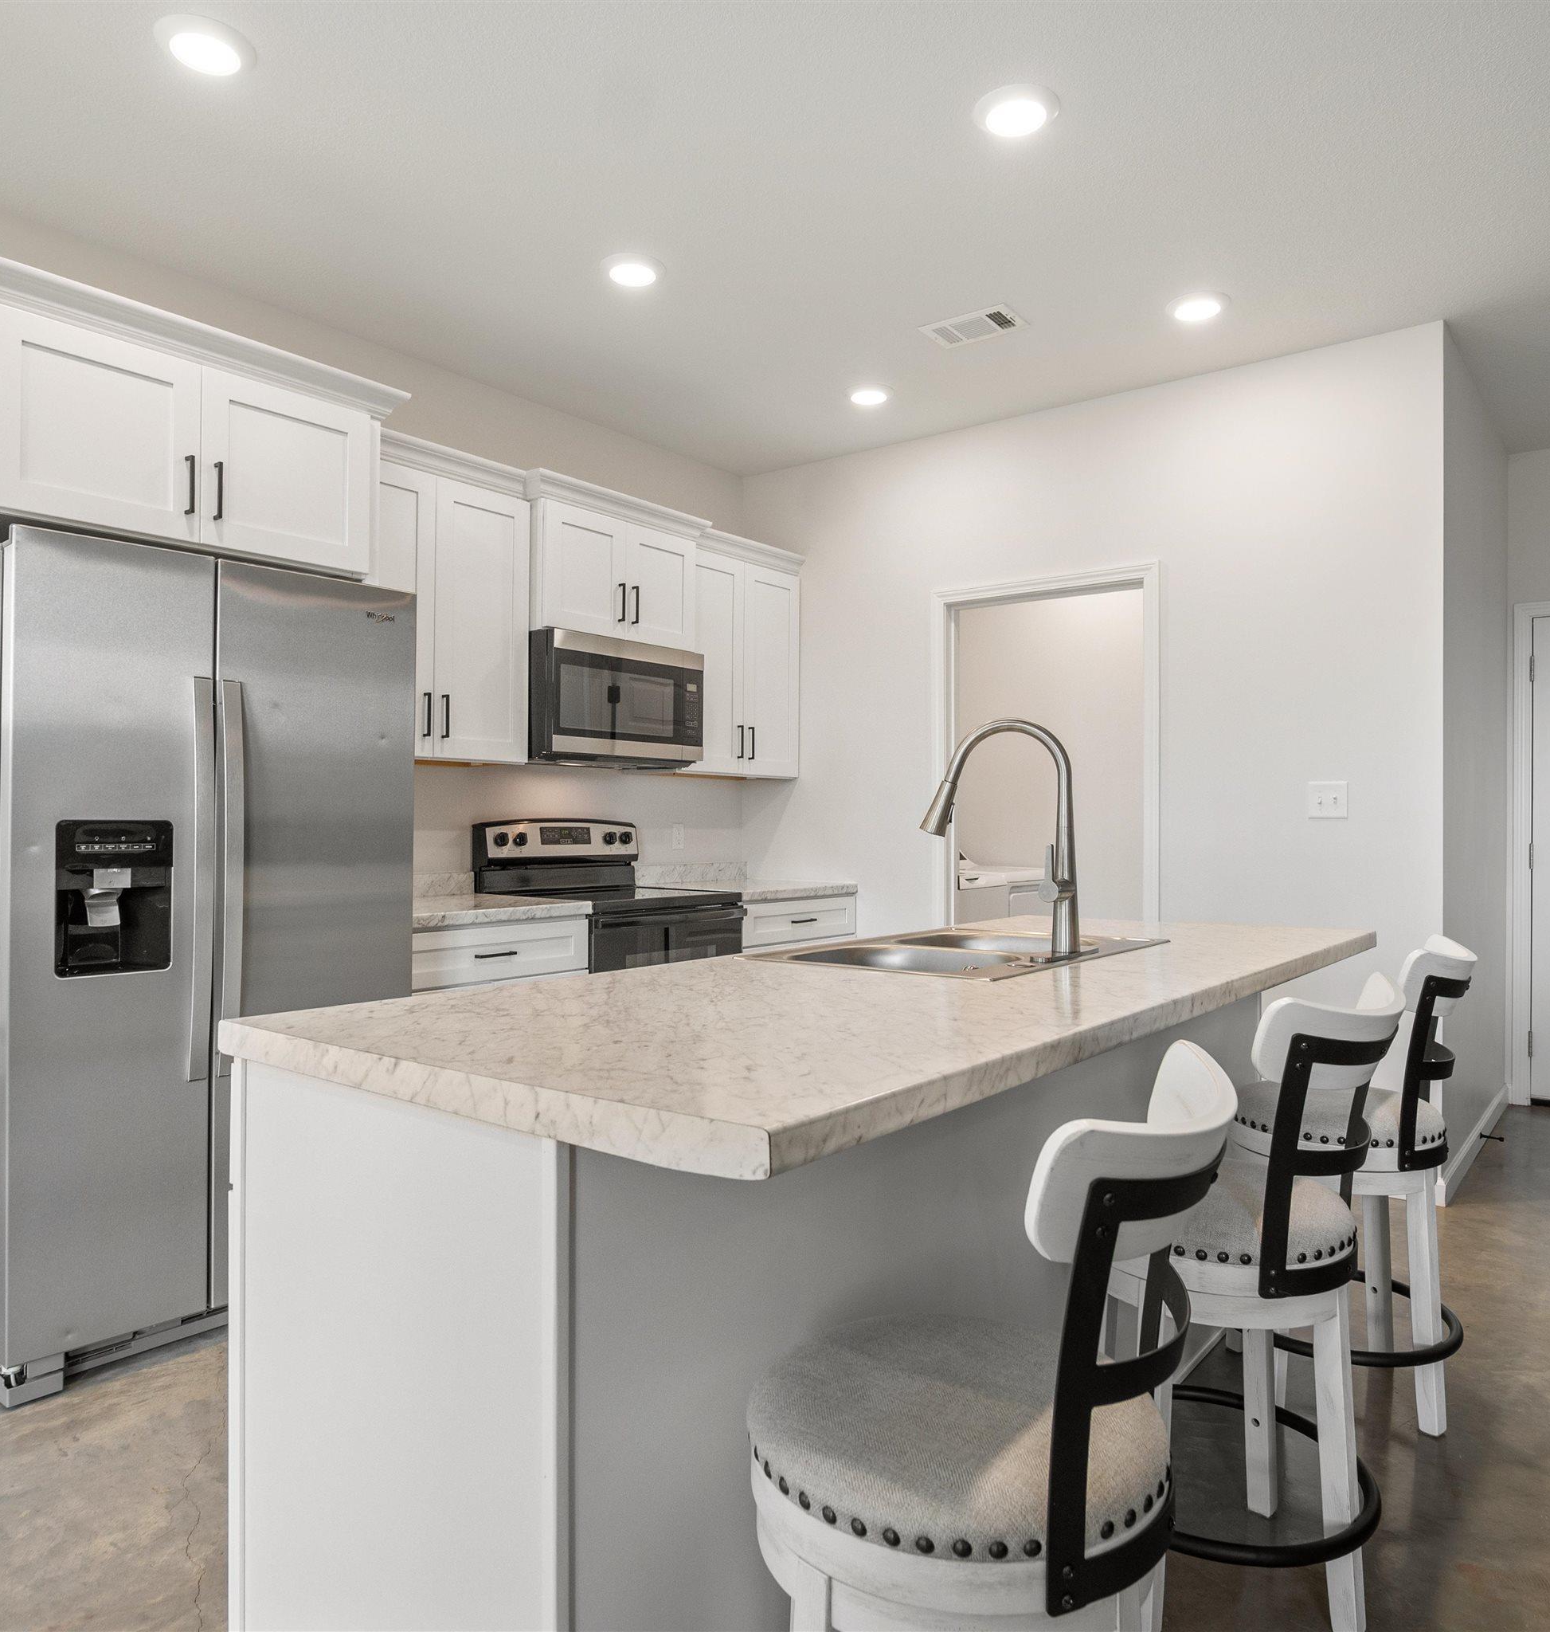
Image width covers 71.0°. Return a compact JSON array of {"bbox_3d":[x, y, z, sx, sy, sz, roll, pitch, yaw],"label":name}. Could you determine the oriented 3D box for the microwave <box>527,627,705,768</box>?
[{"bbox_3d":[-0.687,-0.416,4.081,0.457,0.436,0.754,0,0,38],"label":"microwave"}]

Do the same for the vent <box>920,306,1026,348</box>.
[{"bbox_3d":[0.627,-1.537,3.428,0.295,0.022,0.195,0,0,38],"label":"vent"}]

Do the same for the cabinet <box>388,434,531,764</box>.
[{"bbox_3d":[-1.196,-0.672,3.535,0.379,0.991,0.731,0,0,38],"label":"cabinet"}]

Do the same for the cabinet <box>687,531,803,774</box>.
[{"bbox_3d":[-0.253,-0.665,4.723,0.379,0.991,0.786,0,0,38],"label":"cabinet"}]

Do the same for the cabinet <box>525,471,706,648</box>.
[{"bbox_3d":[-0.698,-0.894,4.092,0.466,0.519,0.835,0,0,38],"label":"cabinet"}]

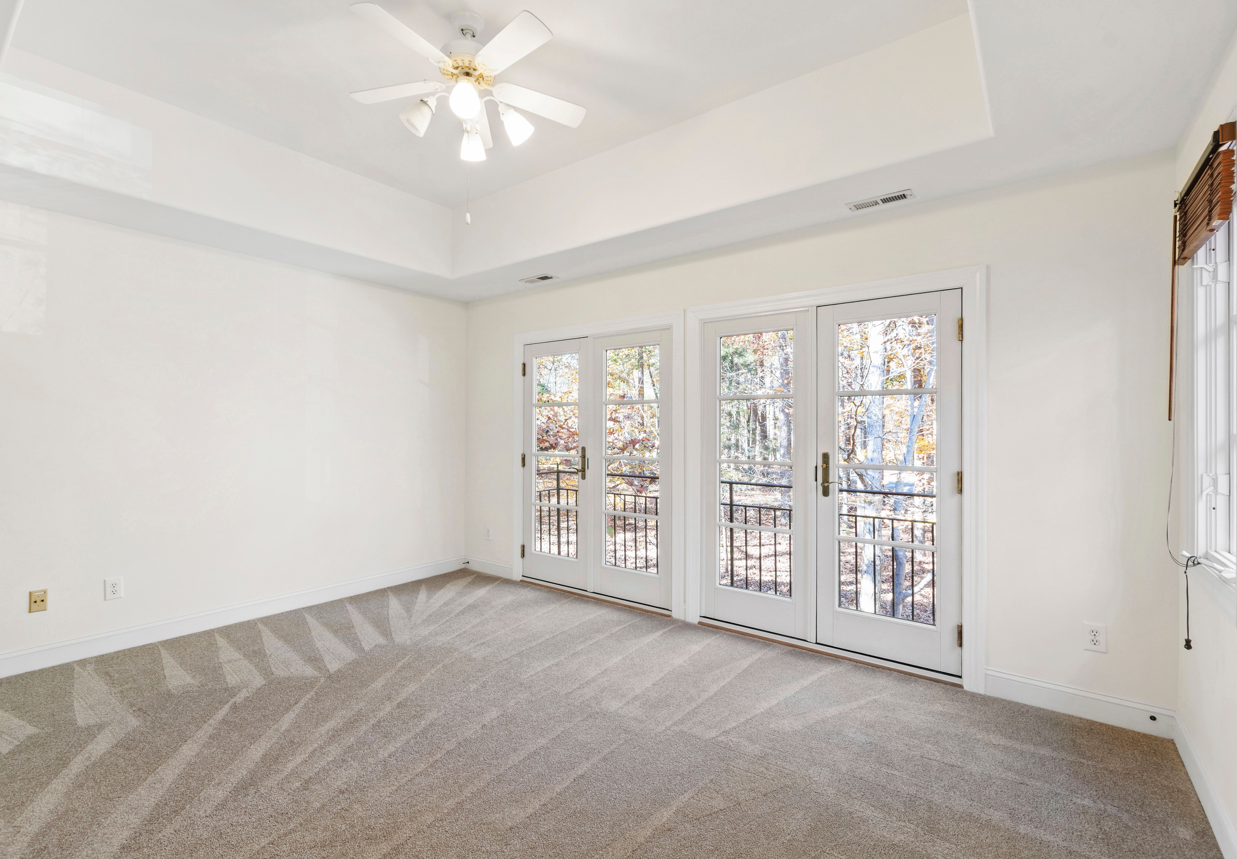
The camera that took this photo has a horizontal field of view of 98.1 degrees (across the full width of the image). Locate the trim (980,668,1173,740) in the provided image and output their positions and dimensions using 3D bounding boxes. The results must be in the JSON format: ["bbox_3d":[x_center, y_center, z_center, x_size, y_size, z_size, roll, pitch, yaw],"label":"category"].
[{"bbox_3d":[2.047,1.224,2.418,0.647,0.122,0.018,0,0,36],"label":"trim"}]

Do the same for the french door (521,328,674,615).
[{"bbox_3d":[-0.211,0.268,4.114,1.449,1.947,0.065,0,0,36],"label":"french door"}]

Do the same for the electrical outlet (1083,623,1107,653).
[{"bbox_3d":[2.114,0.922,2.377,0.081,0.125,0.008,0,0,36],"label":"electrical outlet"}]

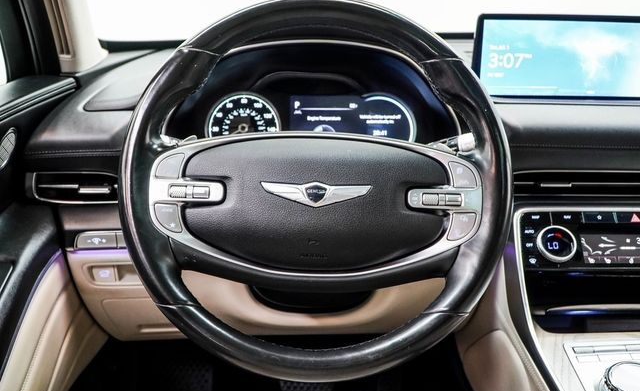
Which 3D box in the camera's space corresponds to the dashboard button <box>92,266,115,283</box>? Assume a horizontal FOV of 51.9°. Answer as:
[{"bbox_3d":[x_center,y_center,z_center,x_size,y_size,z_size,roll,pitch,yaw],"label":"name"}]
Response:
[{"bbox_3d":[-0.262,0.096,0.800,0.028,0.019,0.015,0,8,-5],"label":"dashboard button"}]

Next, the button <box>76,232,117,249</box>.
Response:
[{"bbox_3d":[-0.272,0.055,0.800,0.050,0.019,0.018,0,8,-5],"label":"button"}]

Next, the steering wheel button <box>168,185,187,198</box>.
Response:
[{"bbox_3d":[-0.139,-0.003,0.646,0.018,0.013,0.010,1,-6,0],"label":"steering wheel button"}]

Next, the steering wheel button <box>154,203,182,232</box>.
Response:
[{"bbox_3d":[-0.148,0.022,0.645,0.027,0.028,0.010,1,-6,0],"label":"steering wheel button"}]

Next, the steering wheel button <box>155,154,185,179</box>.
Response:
[{"bbox_3d":[-0.148,-0.029,0.649,0.029,0.025,0.010,1,-6,0],"label":"steering wheel button"}]

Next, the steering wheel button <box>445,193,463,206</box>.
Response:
[{"bbox_3d":[0.132,0.004,0.646,0.018,0.014,0.010,1,-6,0],"label":"steering wheel button"}]

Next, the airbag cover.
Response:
[{"bbox_3d":[-0.004,0.009,0.648,0.262,0.131,0.050,1,-6,0],"label":"airbag cover"}]

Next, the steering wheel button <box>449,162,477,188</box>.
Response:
[{"bbox_3d":[0.141,-0.020,0.650,0.028,0.025,0.010,1,-6,0],"label":"steering wheel button"}]

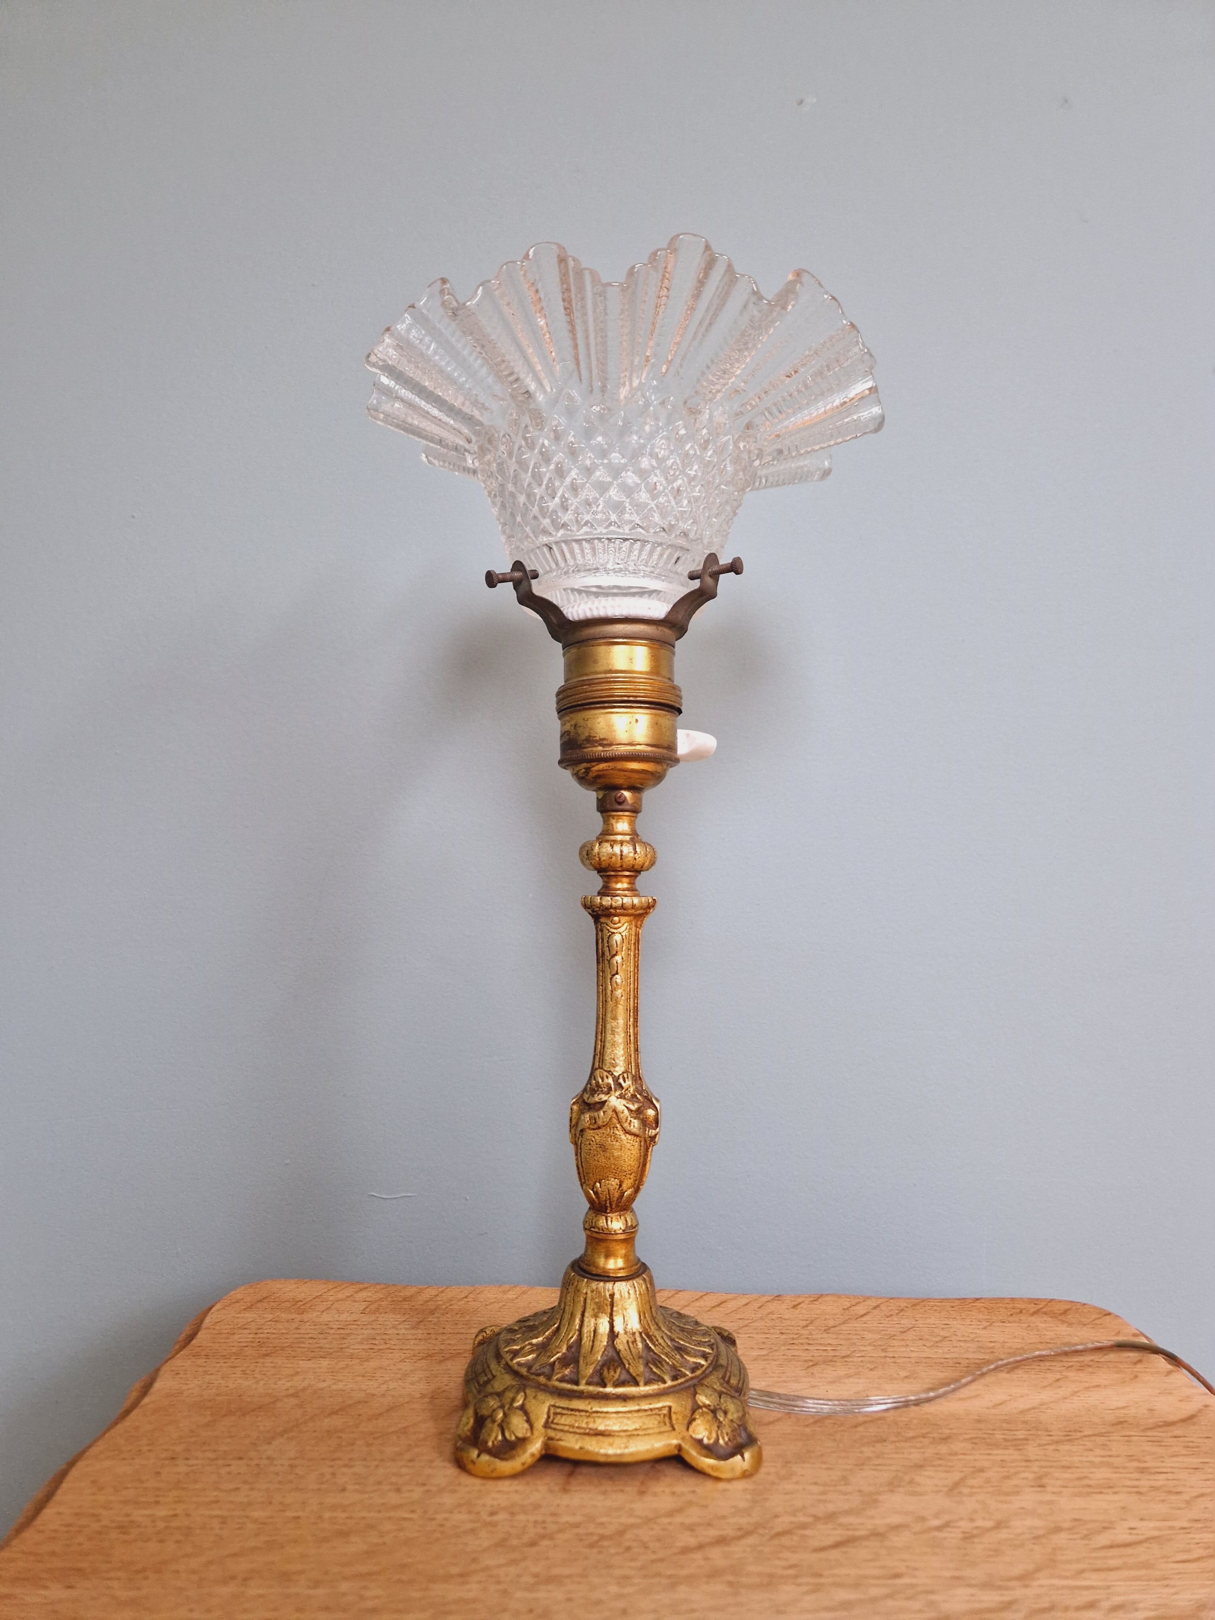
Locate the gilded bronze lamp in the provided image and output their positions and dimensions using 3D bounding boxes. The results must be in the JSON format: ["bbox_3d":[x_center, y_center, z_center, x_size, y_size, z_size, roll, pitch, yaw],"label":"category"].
[{"bbox_3d":[0.003,0.027,0.388,0.185,0.370,0.185,1,-4,0],"label":"gilded bronze lamp"}]

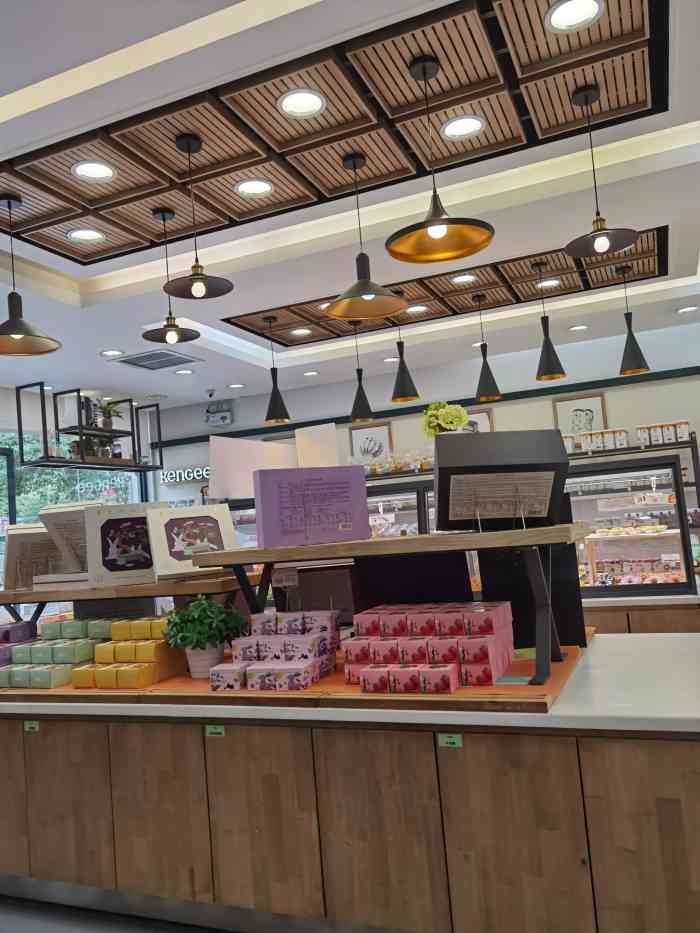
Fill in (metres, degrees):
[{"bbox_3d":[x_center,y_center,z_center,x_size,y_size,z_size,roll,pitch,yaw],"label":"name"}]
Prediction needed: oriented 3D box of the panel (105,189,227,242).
[{"bbox_3d":[-0.912,-1.259,3.627,0.447,0.050,0.447,-6,-5,22],"label":"panel"}]

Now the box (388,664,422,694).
[{"bbox_3d":[0.207,0.737,2.536,0.107,0.077,0.110,-6,-5,22],"label":"box"}]

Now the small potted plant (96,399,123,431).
[{"bbox_3d":[-2.373,-0.496,7.151,0.230,0.326,0.230,-7,-6,22],"label":"small potted plant"}]

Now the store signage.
[{"bbox_3d":[-1.655,0.055,7.300,0.605,0.158,0.040,-7,-6,22],"label":"store signage"}]

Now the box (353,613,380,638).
[{"bbox_3d":[0.093,0.676,3.116,0.118,0.085,0.115,-6,-5,22],"label":"box"}]

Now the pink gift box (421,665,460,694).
[{"bbox_3d":[0.283,0.664,2.285,0.099,0.071,0.105,-7,-6,22],"label":"pink gift box"}]

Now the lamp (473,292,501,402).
[{"bbox_3d":[0.906,-0.803,4.889,0.180,0.725,0.180,-7,-6,22],"label":"lamp"}]

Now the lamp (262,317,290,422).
[{"bbox_3d":[-0.579,-0.741,5.519,0.182,0.820,0.182,-4,-4,0],"label":"lamp"}]

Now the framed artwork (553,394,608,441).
[{"bbox_3d":[1.922,-0.374,6.049,0.405,0.420,0.030,-7,-6,22],"label":"framed artwork"}]

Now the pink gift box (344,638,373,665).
[{"bbox_3d":[0.052,0.686,2.726,0.106,0.077,0.110,-6,-5,22],"label":"pink gift box"}]

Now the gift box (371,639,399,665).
[{"bbox_3d":[0.150,0.697,2.767,0.112,0.082,0.114,-7,-6,22],"label":"gift box"}]

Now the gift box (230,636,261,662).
[{"bbox_3d":[-0.439,0.814,3.257,0.118,0.085,0.115,-6,-5,22],"label":"gift box"}]

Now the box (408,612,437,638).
[{"bbox_3d":[0.268,0.546,2.543,0.099,0.071,0.105,-7,-6,22],"label":"box"}]

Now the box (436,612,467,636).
[{"bbox_3d":[0.398,0.597,2.792,0.112,0.082,0.114,-7,-6,22],"label":"box"}]

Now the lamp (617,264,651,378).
[{"bbox_3d":[1.848,-0.975,4.812,0.184,0.707,0.184,-6,-5,22],"label":"lamp"}]

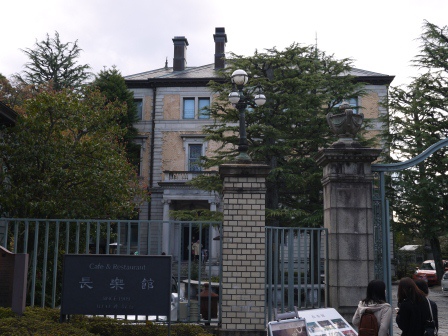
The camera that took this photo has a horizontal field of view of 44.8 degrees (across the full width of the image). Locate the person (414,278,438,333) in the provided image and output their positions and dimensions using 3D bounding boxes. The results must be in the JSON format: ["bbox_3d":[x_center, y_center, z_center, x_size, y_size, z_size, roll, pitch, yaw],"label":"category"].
[{"bbox_3d":[2.685,2.318,7.308,0.480,1.600,0.320,2,-8,-8],"label":"person"}]

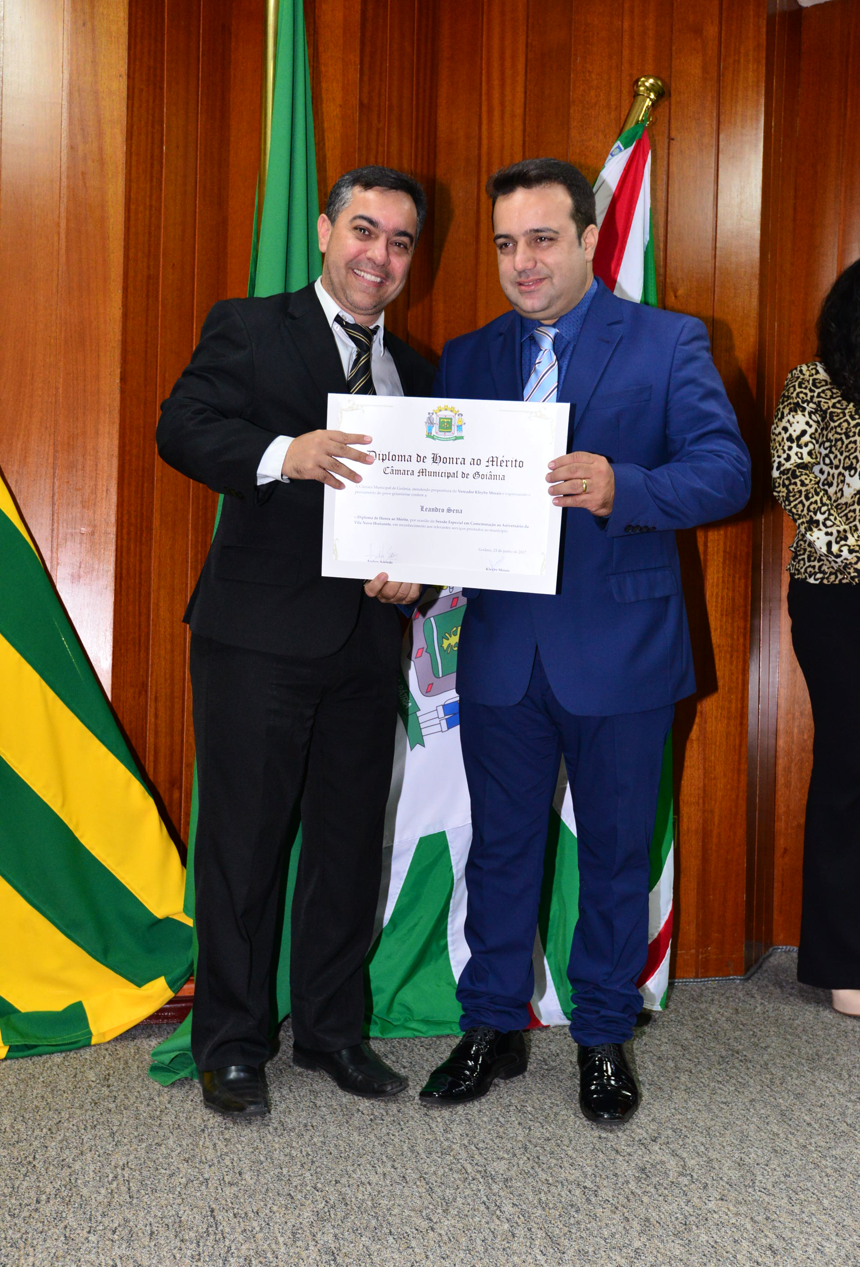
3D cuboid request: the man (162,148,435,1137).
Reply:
[{"bbox_3d":[-0.210,-0.005,2.310,0.540,1.720,0.460,1,0,-27],"label":"man"}]

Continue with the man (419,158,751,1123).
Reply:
[{"bbox_3d":[0.260,-0.003,2.270,0.580,1.730,0.480,1,0,22],"label":"man"}]

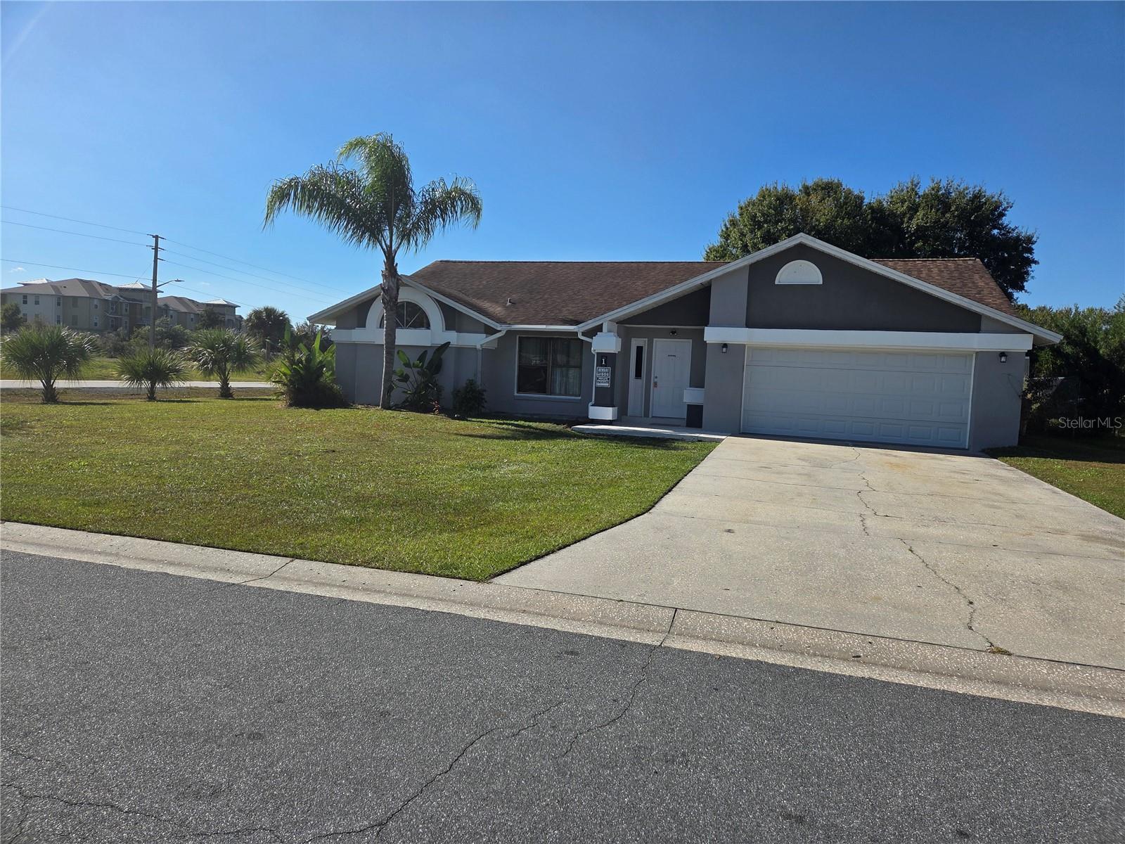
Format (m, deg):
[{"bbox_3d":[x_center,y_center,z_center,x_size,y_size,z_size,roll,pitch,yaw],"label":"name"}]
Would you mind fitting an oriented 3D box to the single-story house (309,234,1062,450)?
[{"bbox_3d":[3.740,-2.929,25.512,18.700,5.450,15.400,4,4,17],"label":"single-story house"}]

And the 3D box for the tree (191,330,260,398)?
[{"bbox_3d":[-10.072,-1.762,22.336,2.059,2.060,2.000,4,4,17],"label":"tree"}]

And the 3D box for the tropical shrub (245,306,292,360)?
[{"bbox_3d":[-27.638,-7.718,70.029,4.357,6.178,4.200,4,4,17],"label":"tropical shrub"}]

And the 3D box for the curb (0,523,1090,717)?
[{"bbox_3d":[-0.972,1.249,5.410,8.982,0.130,0.570,4,4,17],"label":"curb"}]

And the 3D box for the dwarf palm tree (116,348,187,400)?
[{"bbox_3d":[-11.187,-1.294,20.395,1.927,1.412,1.900,4,4,17],"label":"dwarf palm tree"}]

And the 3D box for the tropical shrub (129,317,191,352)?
[{"bbox_3d":[-38.768,-7.738,71.972,5.888,4.721,5.000,4,4,17],"label":"tropical shrub"}]

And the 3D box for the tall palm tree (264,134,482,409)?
[{"bbox_3d":[-5.149,-4.059,20.317,5.806,7.394,5.600,4,4,17],"label":"tall palm tree"}]

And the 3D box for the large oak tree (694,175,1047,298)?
[{"bbox_3d":[15.225,-6.250,37.458,16.401,11.847,13.000,4,4,17],"label":"large oak tree"}]

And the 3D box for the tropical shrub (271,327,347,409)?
[{"bbox_3d":[-6.859,-1.475,20.222,2.004,2.149,2.000,4,4,17],"label":"tropical shrub"}]

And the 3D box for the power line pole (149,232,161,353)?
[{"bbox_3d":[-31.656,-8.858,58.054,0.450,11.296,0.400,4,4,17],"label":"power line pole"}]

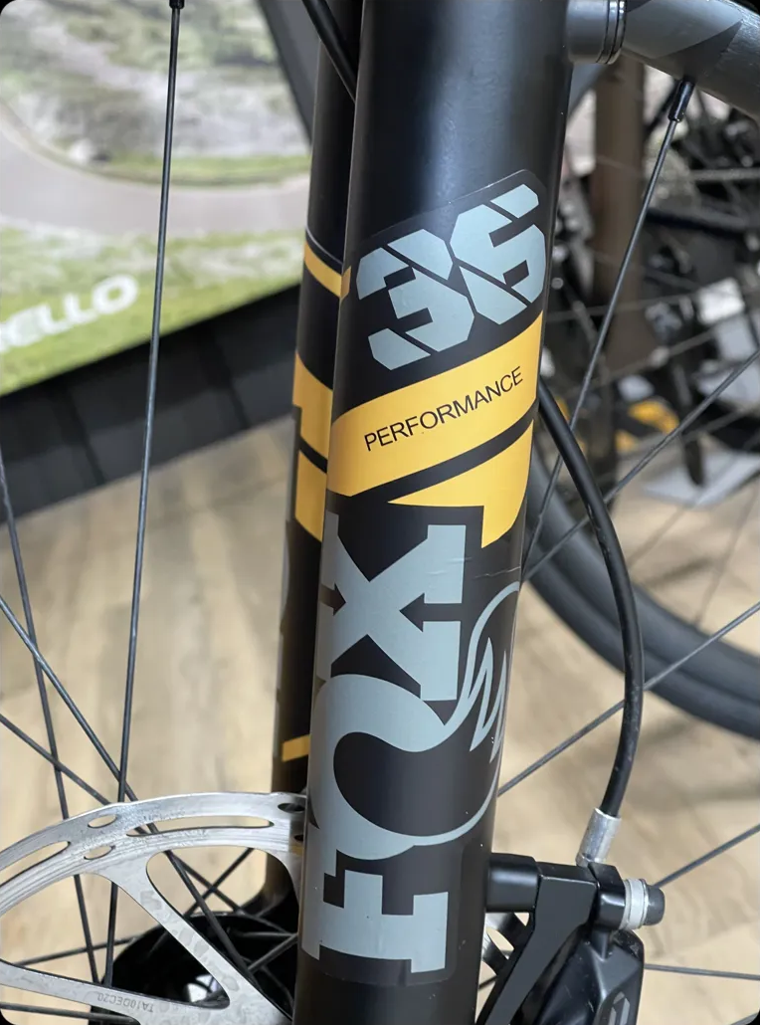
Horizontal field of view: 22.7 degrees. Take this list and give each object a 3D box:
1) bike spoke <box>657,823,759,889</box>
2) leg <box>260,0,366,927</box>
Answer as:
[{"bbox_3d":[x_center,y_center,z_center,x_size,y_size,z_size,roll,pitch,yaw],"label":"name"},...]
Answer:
[{"bbox_3d":[0.094,0.098,0.538,0.290,0.002,0.002,-34,16,11],"label":"bike spoke"},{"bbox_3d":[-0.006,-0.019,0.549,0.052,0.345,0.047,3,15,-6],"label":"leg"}]

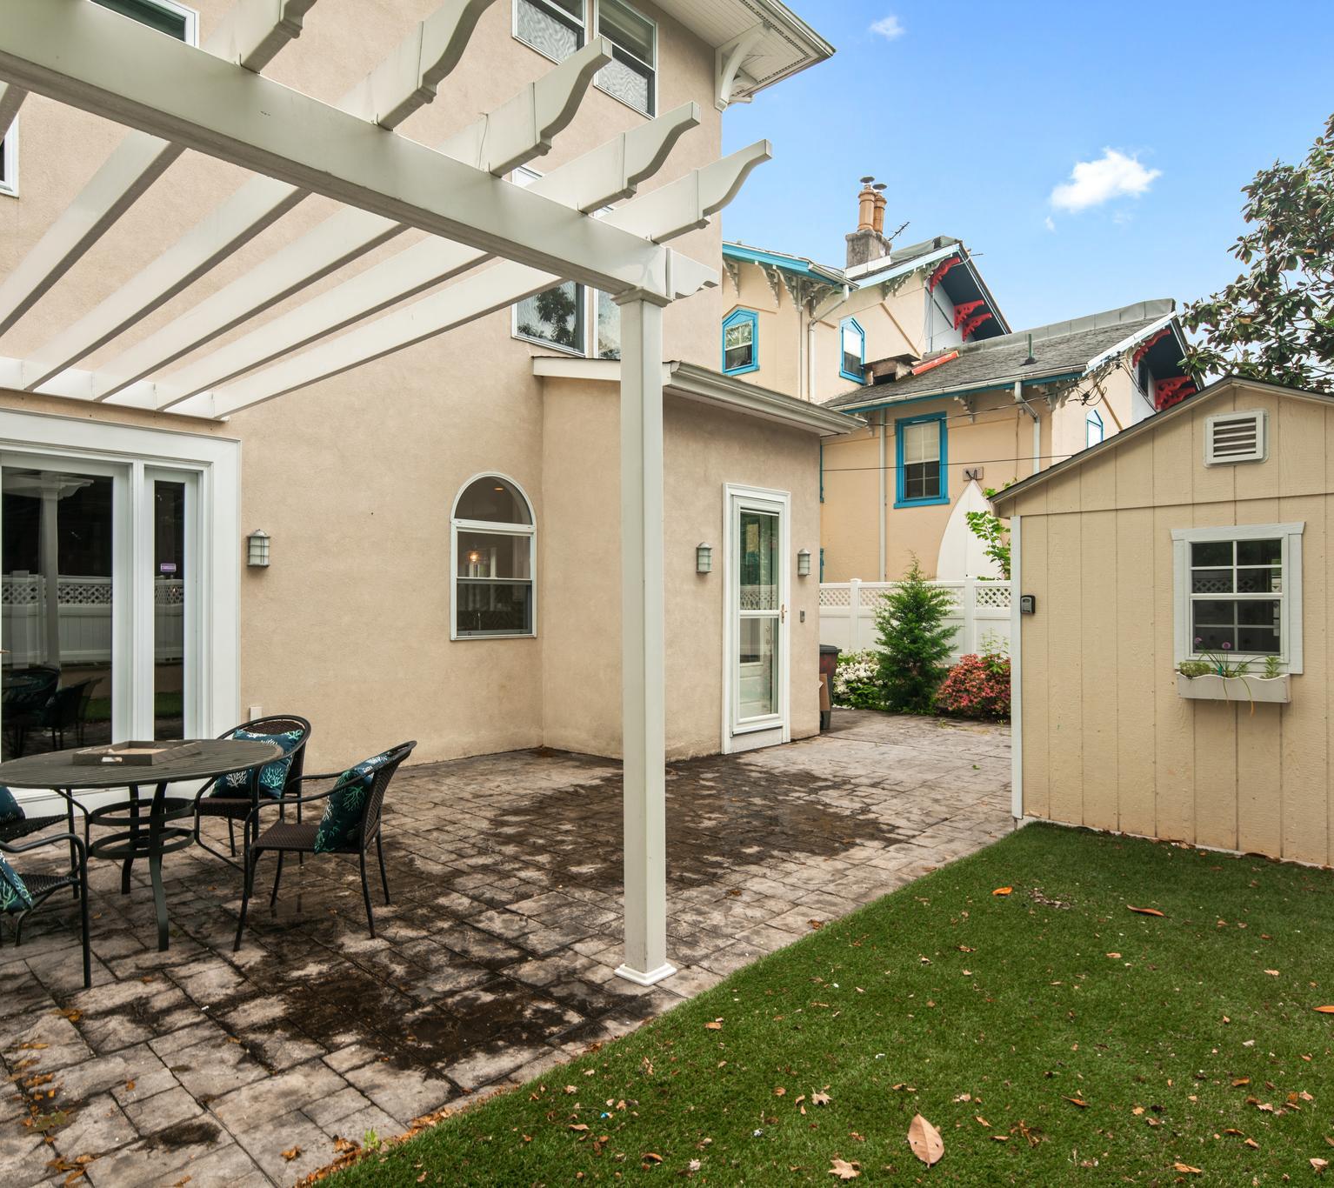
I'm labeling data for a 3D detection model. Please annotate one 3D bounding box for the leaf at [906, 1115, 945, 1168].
[{"bbox_3d":[0.677,1.427,2.197,0.088,0.022,0.220,0,-1,10],"label":"leaf"}]

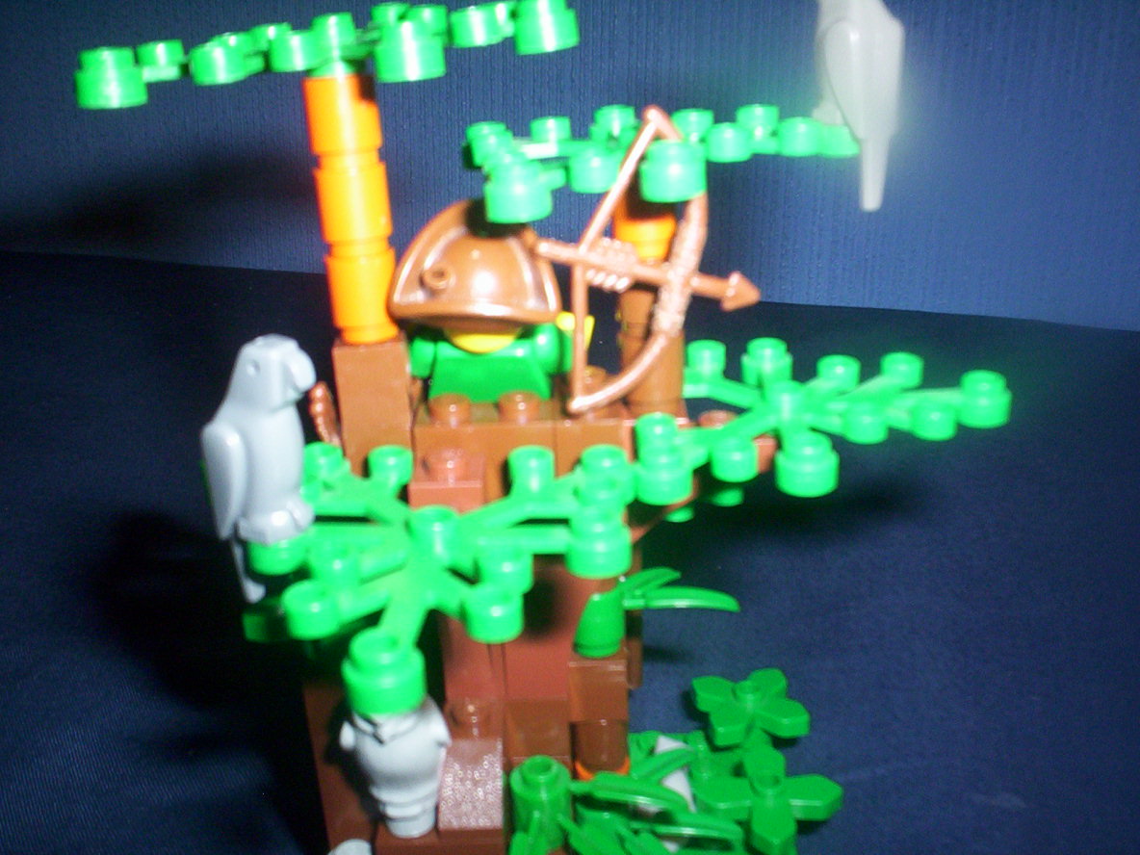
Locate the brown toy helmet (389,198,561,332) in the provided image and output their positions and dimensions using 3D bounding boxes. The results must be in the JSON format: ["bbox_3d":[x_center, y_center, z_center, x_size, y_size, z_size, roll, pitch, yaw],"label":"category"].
[{"bbox_3d":[-0.010,-0.020,0.146,0.019,0.013,0.013,2,25,8],"label":"brown toy helmet"}]

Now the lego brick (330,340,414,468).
[{"bbox_3d":[-0.022,-0.001,0.145,0.008,0.019,0.008,-6,25,-8],"label":"lego brick"}]

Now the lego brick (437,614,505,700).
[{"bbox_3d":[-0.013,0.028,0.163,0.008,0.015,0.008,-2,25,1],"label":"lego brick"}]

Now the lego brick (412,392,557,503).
[{"bbox_3d":[-0.010,0.002,0.147,0.016,0.011,0.008,-2,25,1],"label":"lego brick"}]

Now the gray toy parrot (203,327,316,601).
[{"bbox_3d":[-0.029,0.005,0.119,0.010,0.027,0.008,13,29,29],"label":"gray toy parrot"}]

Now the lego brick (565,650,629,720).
[{"bbox_3d":[0.004,0.035,0.175,0.008,0.010,0.008,-2,25,1],"label":"lego brick"}]

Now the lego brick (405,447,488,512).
[{"bbox_3d":[-0.013,0.008,0.142,0.008,0.011,0.008,-2,25,1],"label":"lego brick"}]

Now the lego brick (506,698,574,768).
[{"bbox_3d":[-0.004,0.038,0.168,0.008,0.010,0.008,-2,25,1],"label":"lego brick"}]

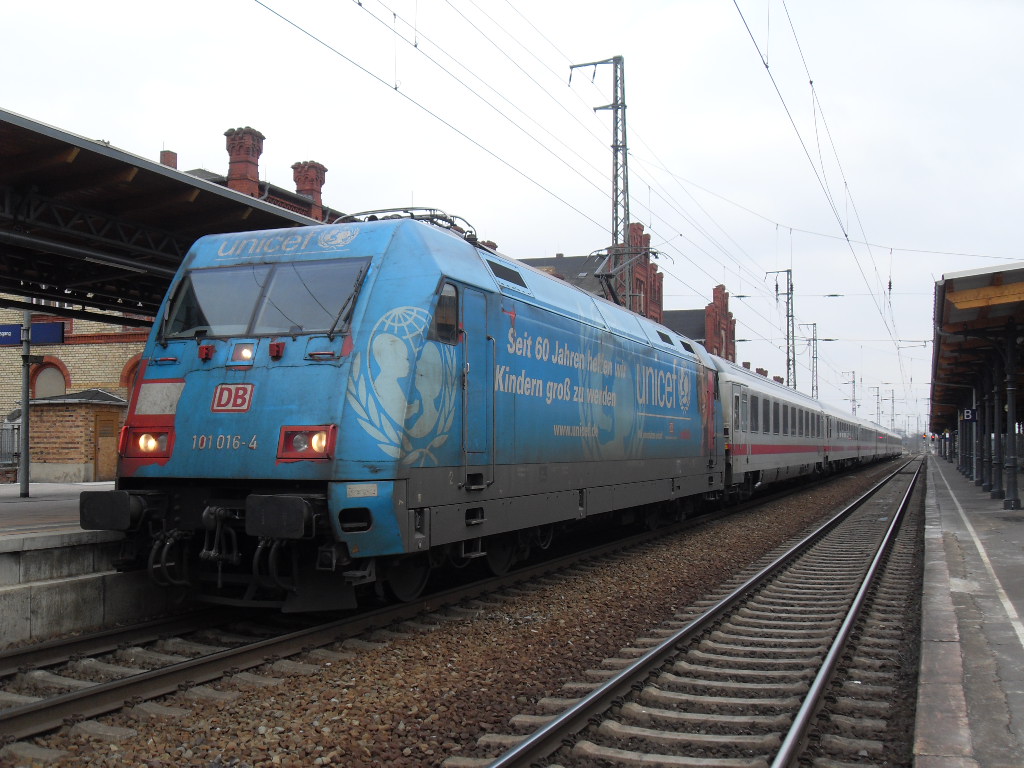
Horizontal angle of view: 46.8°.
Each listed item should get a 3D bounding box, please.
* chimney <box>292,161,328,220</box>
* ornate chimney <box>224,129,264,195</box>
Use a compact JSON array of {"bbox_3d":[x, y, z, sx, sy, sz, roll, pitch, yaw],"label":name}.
[{"bbox_3d":[-6.992,-6.631,41.040,0.920,1.920,0.920,-1,-3,19],"label":"chimney"},{"bbox_3d":[-8.336,-6.869,36.961,0.930,2.040,0.930,-1,-3,19],"label":"ornate chimney"}]

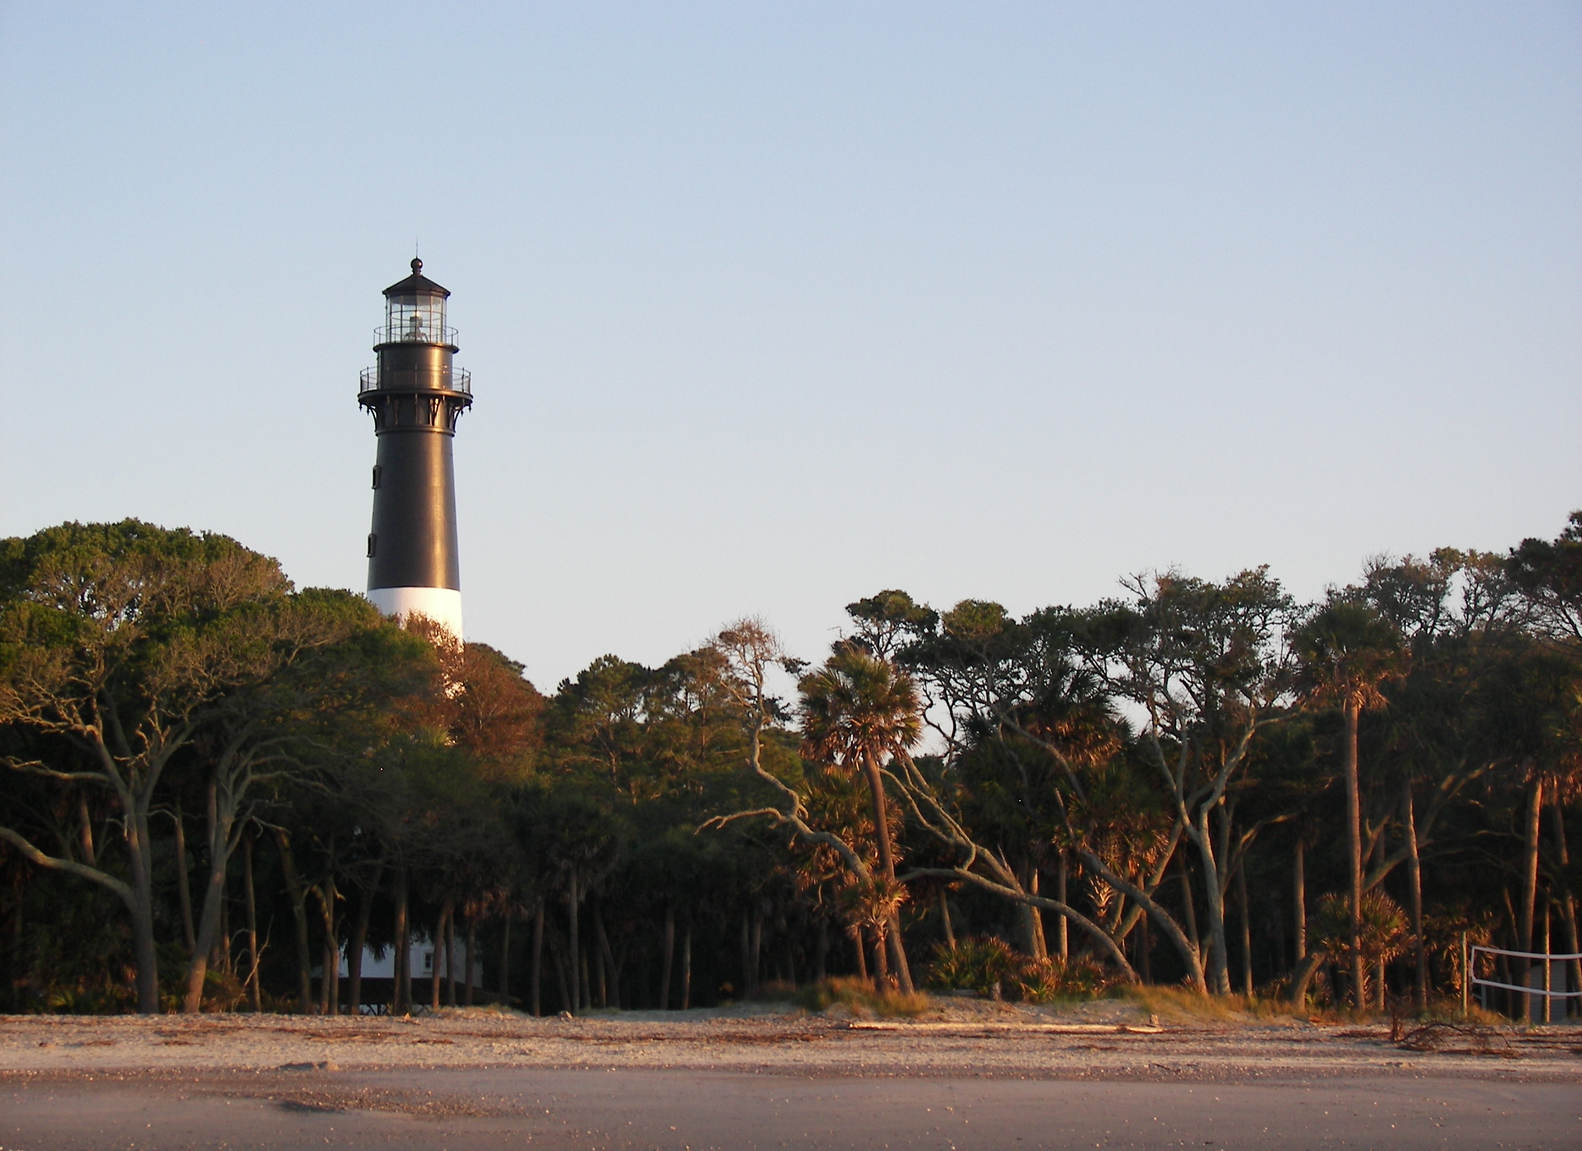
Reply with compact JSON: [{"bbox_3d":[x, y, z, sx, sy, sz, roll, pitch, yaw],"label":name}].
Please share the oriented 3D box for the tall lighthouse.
[{"bbox_3d":[-20.670,2.600,246.830,7.800,40.590,7.800,0,-5,0],"label":"tall lighthouse"}]

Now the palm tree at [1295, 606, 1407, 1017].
[{"bbox_3d":[15.460,6.350,123.950,3.040,11.420,3.040,0,-5,0],"label":"palm tree"}]

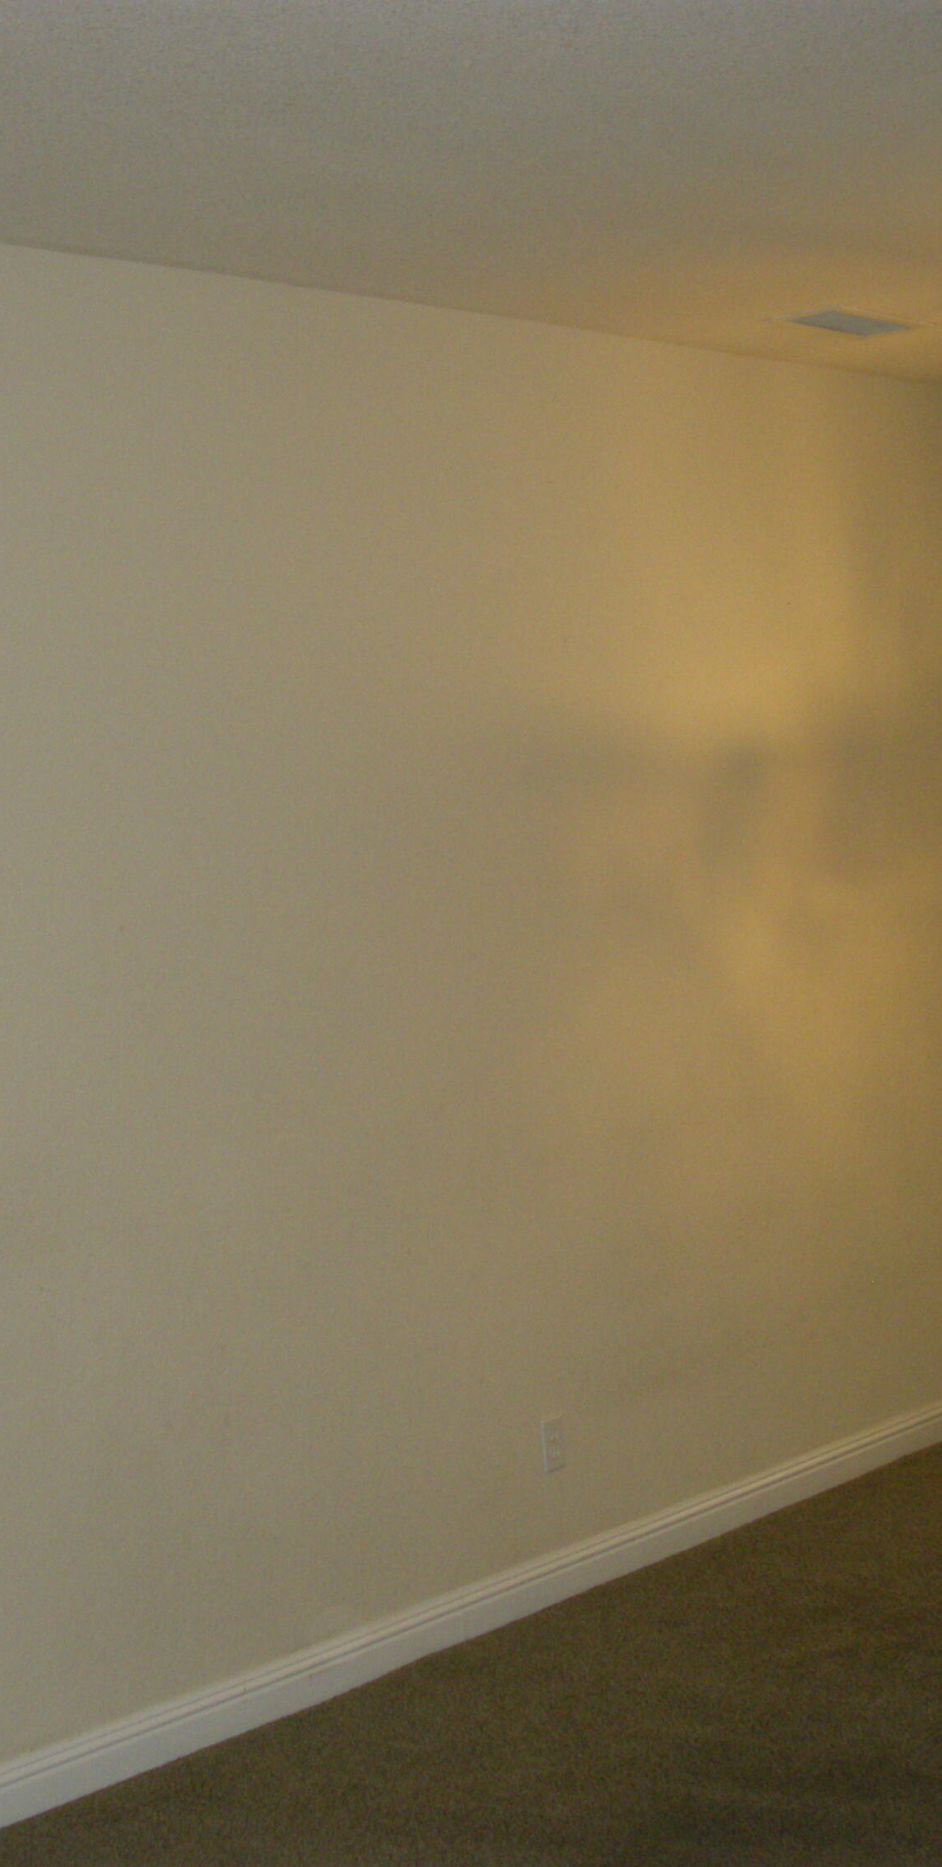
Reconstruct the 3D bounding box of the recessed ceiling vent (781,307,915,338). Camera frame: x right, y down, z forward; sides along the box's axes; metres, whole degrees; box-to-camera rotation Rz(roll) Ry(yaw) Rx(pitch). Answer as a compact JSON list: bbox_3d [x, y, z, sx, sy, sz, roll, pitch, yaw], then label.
[{"bbox_3d":[0.868,-1.382,6.062,0.170,0.025,0.400,-3,2,42],"label":"recessed ceiling vent"}]

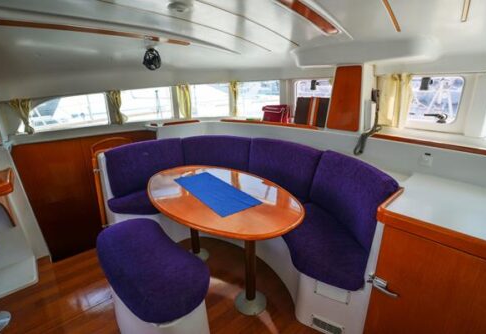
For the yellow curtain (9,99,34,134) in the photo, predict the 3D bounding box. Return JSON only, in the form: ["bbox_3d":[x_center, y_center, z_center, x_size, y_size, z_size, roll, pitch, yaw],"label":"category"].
[{"bbox_3d":[-2.000,-0.456,2.133,0.090,0.340,0.170,16,24,42],"label":"yellow curtain"}]

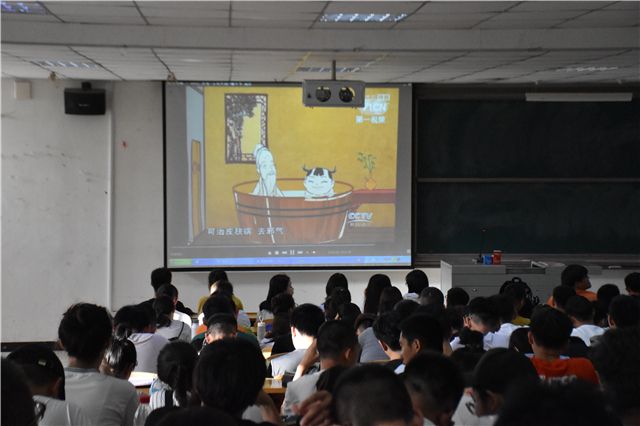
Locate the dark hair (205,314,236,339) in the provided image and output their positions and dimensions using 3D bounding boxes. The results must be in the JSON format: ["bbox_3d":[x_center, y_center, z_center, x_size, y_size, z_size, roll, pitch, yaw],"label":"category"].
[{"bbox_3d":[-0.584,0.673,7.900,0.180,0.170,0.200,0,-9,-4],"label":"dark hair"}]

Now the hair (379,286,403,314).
[{"bbox_3d":[0.586,0.735,11.000,0.190,0.270,0.210,0,3,-4],"label":"hair"}]

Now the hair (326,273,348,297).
[{"bbox_3d":[0.157,0.651,11.800,0.190,0.260,0.220,0,3,-4],"label":"hair"}]

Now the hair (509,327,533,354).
[{"bbox_3d":[0.992,0.629,6.400,0.175,0.210,0.215,0,4,-6],"label":"hair"}]

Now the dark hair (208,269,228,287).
[{"bbox_3d":[-0.877,0.586,11.400,0.172,0.210,0.205,0,4,-3],"label":"dark hair"}]

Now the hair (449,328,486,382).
[{"bbox_3d":[0.604,0.579,5.400,0.175,0.230,0.220,0,4,-5],"label":"hair"}]

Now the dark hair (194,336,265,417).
[{"bbox_3d":[-0.242,0.442,3.600,0.190,0.215,0.220,0,4,-3],"label":"dark hair"}]

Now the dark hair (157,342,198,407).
[{"bbox_3d":[-0.577,0.654,5.400,0.172,0.250,0.220,0,4,-3],"label":"dark hair"}]

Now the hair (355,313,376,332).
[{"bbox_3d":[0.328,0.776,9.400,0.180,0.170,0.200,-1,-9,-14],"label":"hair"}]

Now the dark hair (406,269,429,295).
[{"bbox_3d":[0.874,0.614,11.950,0.200,0.235,0.220,-2,4,-34],"label":"dark hair"}]

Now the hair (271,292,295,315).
[{"bbox_3d":[-0.312,0.758,11.100,0.195,0.210,0.220,2,4,31],"label":"hair"}]

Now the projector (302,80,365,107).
[{"bbox_3d":[0.097,-0.843,9.400,0.440,0.180,0.360,0,4,-3],"label":"projector"}]

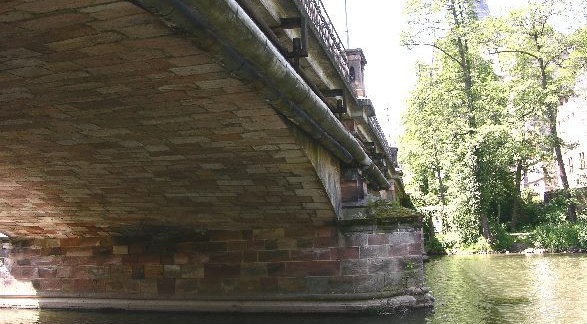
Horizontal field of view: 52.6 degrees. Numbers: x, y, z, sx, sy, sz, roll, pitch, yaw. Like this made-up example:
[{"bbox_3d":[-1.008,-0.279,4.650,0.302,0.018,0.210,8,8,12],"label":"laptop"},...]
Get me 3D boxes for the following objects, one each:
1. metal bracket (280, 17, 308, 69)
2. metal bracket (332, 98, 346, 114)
[{"bbox_3d":[0.018,-2.110,10.500,0.417,0.831,0.220,-4,-8,13],"label":"metal bracket"},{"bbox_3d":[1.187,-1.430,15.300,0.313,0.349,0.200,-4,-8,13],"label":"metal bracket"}]

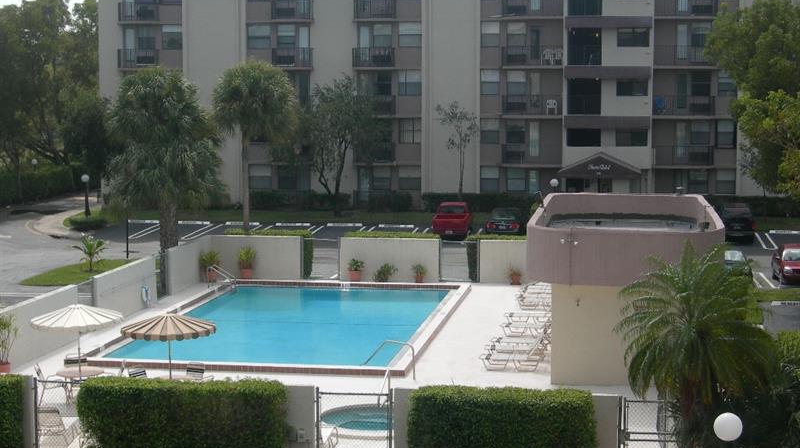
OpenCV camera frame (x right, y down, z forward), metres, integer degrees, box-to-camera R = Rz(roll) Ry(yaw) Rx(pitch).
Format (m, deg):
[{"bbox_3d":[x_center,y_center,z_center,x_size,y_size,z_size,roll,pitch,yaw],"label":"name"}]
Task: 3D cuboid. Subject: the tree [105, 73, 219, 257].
[{"bbox_3d":[-8.118,-1.454,48.649,3.884,7.777,3.884,1,5,9],"label":"tree"}]

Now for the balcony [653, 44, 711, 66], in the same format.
[{"bbox_3d":[15.550,-9.119,76.897,3.369,1.224,1.379,1,6,9],"label":"balcony"}]

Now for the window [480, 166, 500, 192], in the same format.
[{"bbox_3d":[5.153,-2.580,80.243,1.129,1.475,0.150,1,6,9],"label":"window"}]

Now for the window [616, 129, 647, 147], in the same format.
[{"bbox_3d":[12.229,-4.537,74.238,1.635,0.936,0.150,1,7,9],"label":"window"}]

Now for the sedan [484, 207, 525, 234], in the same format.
[{"bbox_3d":[5.470,-0.221,71.349,1.790,1.420,4.700,1,5,10],"label":"sedan"}]

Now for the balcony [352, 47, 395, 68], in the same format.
[{"bbox_3d":[-1.387,-9.078,77.120,2.208,1.185,1.300,1,7,9],"label":"balcony"}]

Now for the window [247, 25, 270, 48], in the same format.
[{"bbox_3d":[-8.063,-10.744,80.942,1.385,1.423,0.150,1,5,9],"label":"window"}]

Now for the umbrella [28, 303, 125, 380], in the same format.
[{"bbox_3d":[-7.264,2.922,31.967,2.110,2.220,2.110,1,6,9],"label":"umbrella"}]

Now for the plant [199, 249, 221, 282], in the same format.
[{"bbox_3d":[-7.141,1.562,52.786,0.800,1.265,0.800,1,5,8],"label":"plant"}]

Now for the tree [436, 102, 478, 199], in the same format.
[{"bbox_3d":[3.147,-3.597,78.133,2.350,6.100,2.200,1,6,9],"label":"tree"}]

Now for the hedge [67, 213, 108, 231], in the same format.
[{"bbox_3d":[-15.502,-0.032,70.149,2.098,0.552,1.084,1,6,9],"label":"hedge"}]

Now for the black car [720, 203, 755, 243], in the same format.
[{"bbox_3d":[15.610,-0.146,66.075,1.800,1.640,4.700,1,6,9],"label":"black car"}]

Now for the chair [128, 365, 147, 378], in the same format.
[{"bbox_3d":[-5.993,3.794,32.991,0.580,0.900,0.640,-6,9,-43],"label":"chair"}]

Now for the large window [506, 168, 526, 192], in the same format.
[{"bbox_3d":[6.598,-2.478,79.445,1.069,1.342,0.150,1,5,9],"label":"large window"}]

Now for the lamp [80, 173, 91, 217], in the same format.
[{"bbox_3d":[-16.823,-1.515,75.659,0.433,2.288,0.433,1,6,9],"label":"lamp"}]

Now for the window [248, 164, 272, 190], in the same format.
[{"bbox_3d":[-8.124,-2.730,82.446,1.439,1.510,0.150,1,6,9],"label":"window"}]

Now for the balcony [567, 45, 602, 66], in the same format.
[{"bbox_3d":[10.077,-9.203,77.000,1.950,1.180,1.000,1,5,10],"label":"balcony"}]

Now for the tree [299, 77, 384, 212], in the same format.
[{"bbox_3d":[-3.202,-4.296,78.253,4.714,7.741,4.478,0,5,0],"label":"tree"}]

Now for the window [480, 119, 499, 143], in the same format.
[{"bbox_3d":[5.082,-5.210,79.424,1.060,1.421,0.150,1,5,9],"label":"window"}]

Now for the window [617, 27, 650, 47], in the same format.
[{"bbox_3d":[12.737,-10.171,76.800,1.756,1.053,0.150,1,6,9],"label":"window"}]

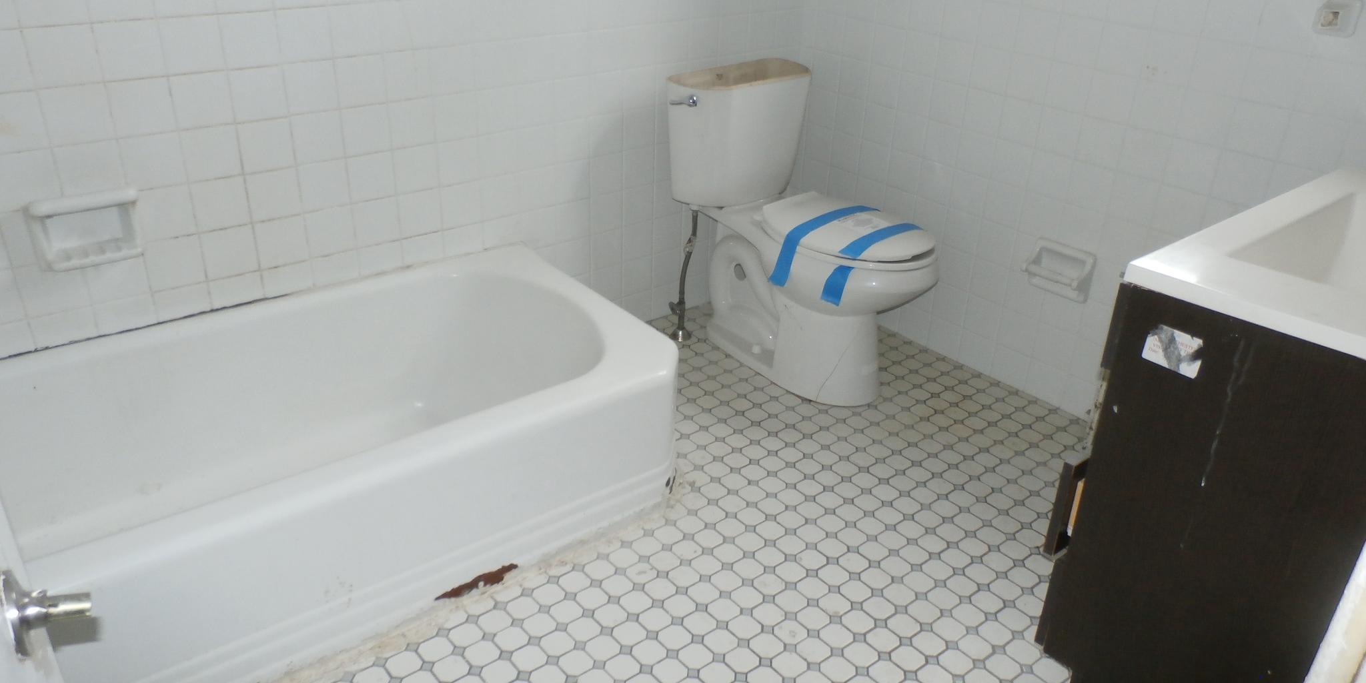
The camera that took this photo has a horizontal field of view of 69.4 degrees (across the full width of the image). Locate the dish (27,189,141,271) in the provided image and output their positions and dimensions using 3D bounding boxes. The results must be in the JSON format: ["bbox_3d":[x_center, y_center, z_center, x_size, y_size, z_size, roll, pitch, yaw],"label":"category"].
[{"bbox_3d":[-1.145,-0.217,1.906,0.180,0.138,0.065,-19,34,-35],"label":"dish"}]

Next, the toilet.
[{"bbox_3d":[0.324,-0.286,2.638,0.454,0.738,0.735,-19,34,-35],"label":"toilet"}]

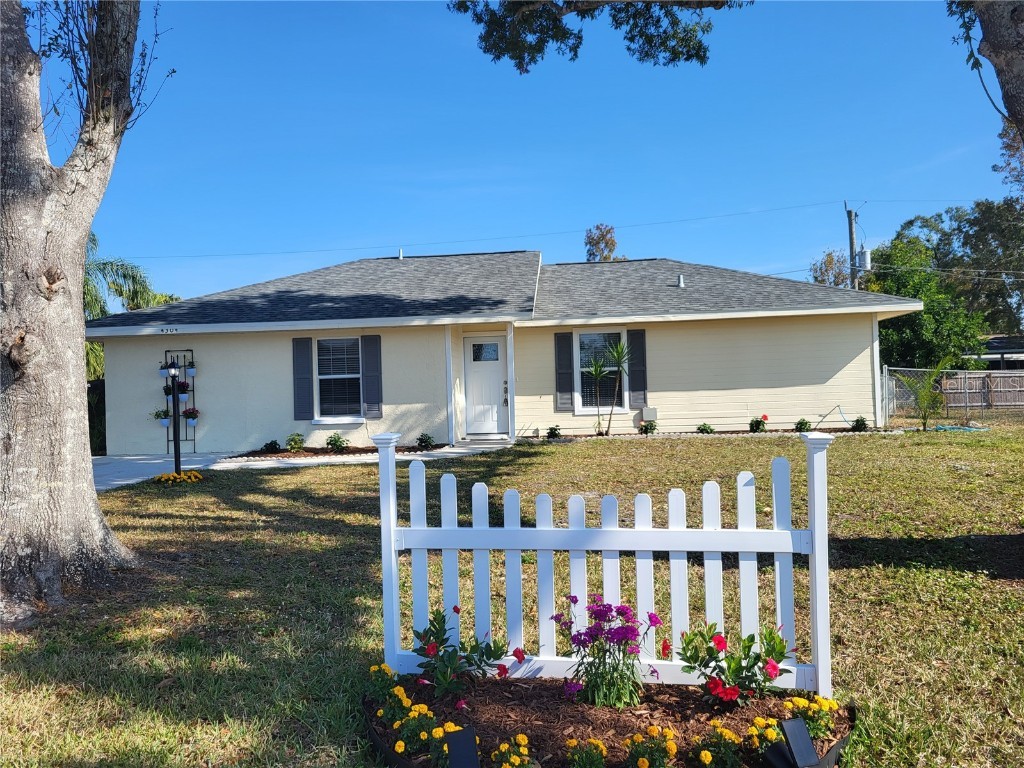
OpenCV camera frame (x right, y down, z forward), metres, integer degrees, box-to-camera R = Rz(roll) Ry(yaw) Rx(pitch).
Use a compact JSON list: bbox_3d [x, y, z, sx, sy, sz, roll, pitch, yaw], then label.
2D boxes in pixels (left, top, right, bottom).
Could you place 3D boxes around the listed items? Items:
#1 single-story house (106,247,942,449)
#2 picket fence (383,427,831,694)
[{"bbox_3d":[-0.083,-1.075,19.303,16.926,4.372,9.929,-2,1,4],"label":"single-story house"},{"bbox_3d":[0.383,0.802,3.531,2.069,1.162,0.153,-2,1,11],"label":"picket fence"}]

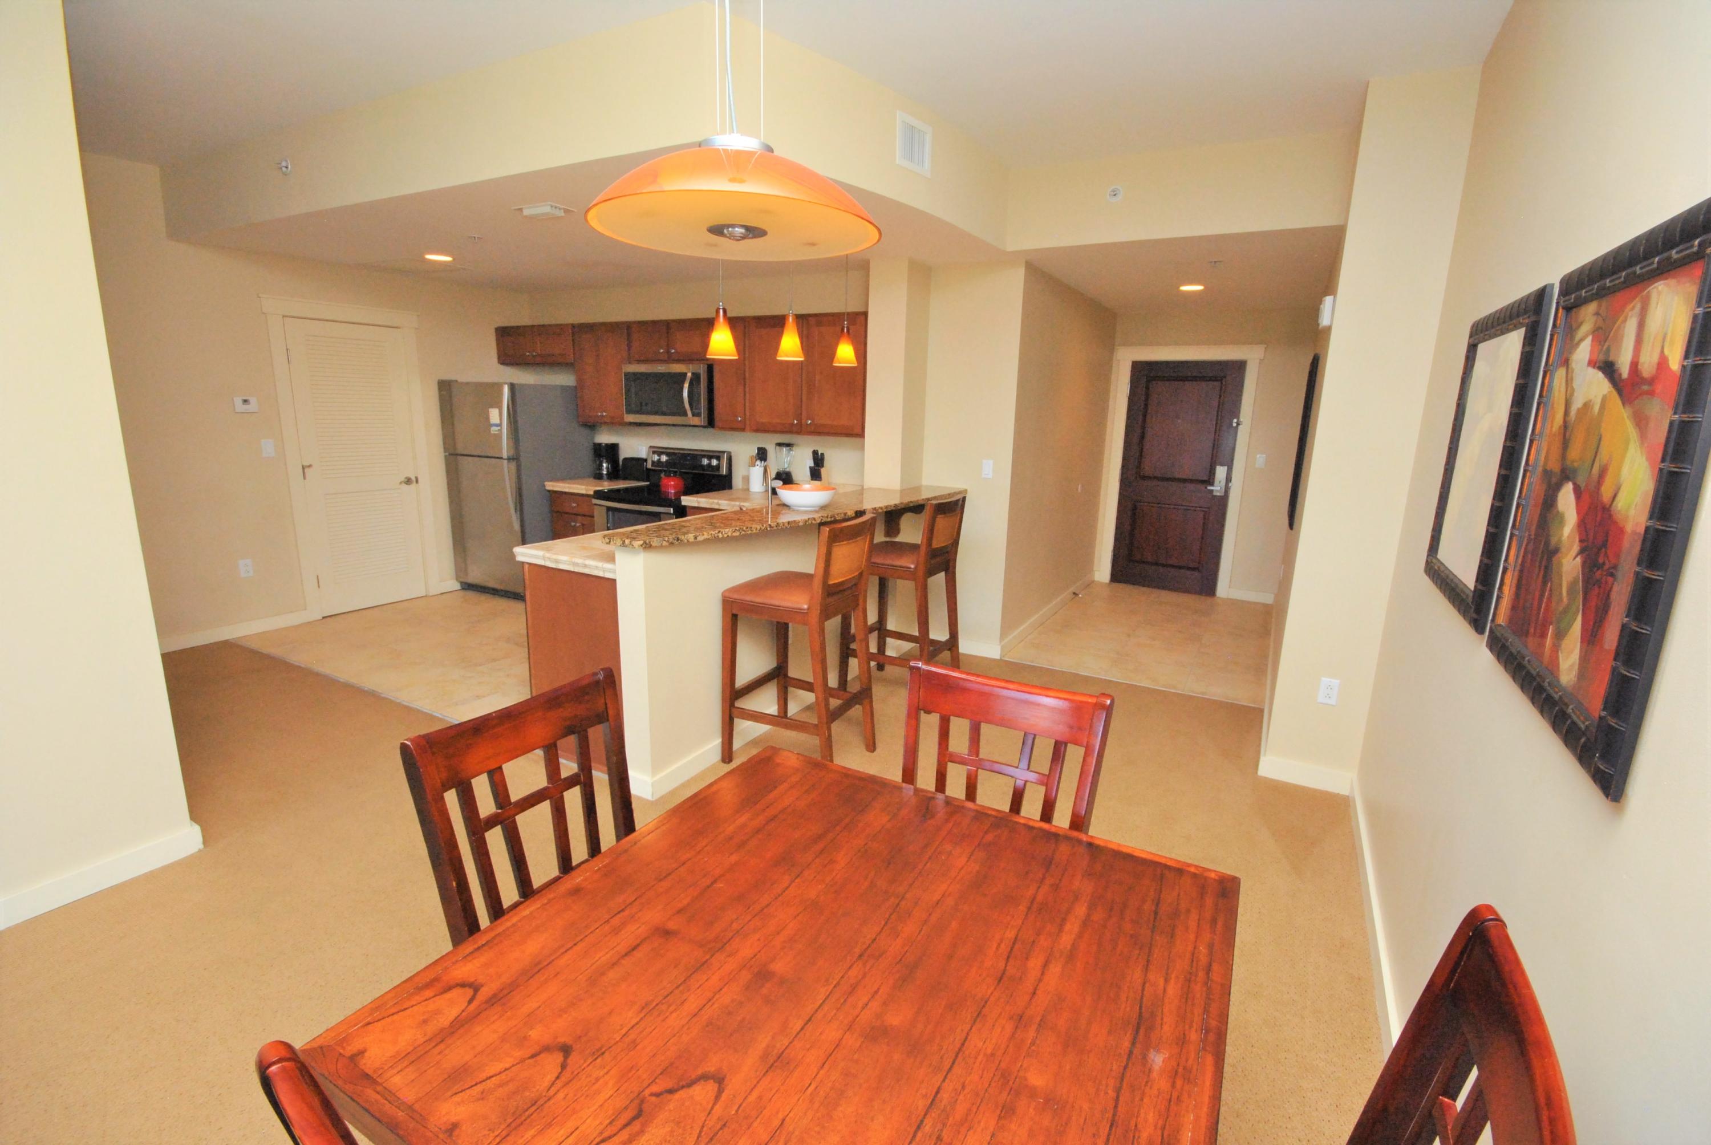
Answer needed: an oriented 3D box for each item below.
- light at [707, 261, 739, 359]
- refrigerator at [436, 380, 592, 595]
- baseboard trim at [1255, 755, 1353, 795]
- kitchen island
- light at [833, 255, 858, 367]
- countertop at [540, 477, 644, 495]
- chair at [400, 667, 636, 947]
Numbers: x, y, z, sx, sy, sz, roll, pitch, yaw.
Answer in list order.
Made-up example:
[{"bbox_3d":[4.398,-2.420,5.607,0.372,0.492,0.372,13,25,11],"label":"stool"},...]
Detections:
[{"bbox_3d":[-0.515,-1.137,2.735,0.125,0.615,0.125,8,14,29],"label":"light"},{"bbox_3d":[-2.746,-0.689,5.898,0.827,1.694,0.797,7,13,26],"label":"refrigerator"},{"bbox_3d":[1.875,0.841,2.974,0.324,0.098,0.017,8,14,29],"label":"baseboard trim"},{"bbox_3d":[-0.384,0.147,3.790,1.007,1.026,2.471,8,14,29],"label":"kitchen island"},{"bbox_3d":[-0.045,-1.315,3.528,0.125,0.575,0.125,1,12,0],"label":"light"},{"bbox_3d":[-2.082,-0.706,5.816,0.508,0.050,0.628,7,13,26],"label":"countertop"},{"bbox_3d":[-0.399,0.723,1.272,0.558,0.942,0.458,8,14,29],"label":"chair"}]

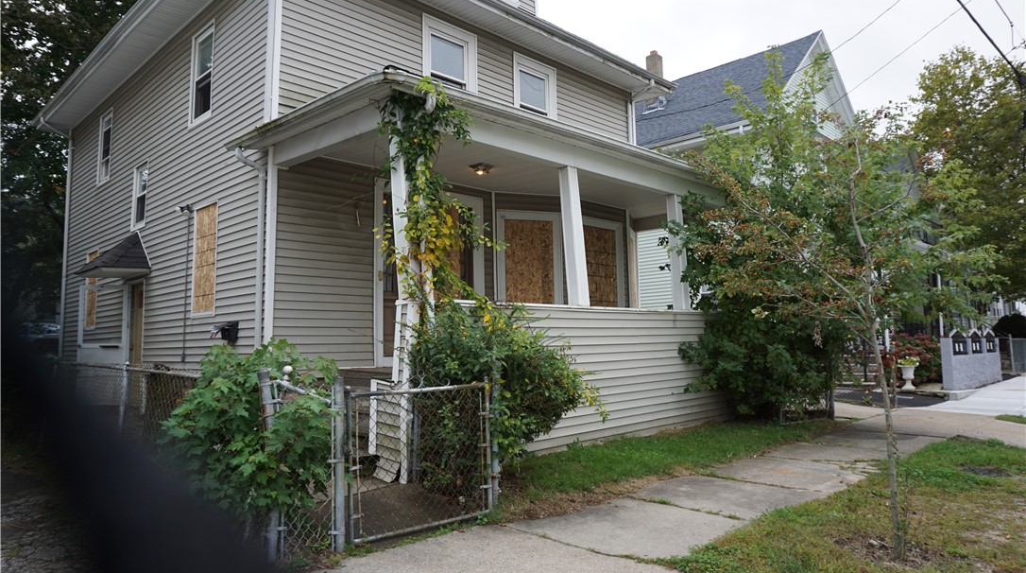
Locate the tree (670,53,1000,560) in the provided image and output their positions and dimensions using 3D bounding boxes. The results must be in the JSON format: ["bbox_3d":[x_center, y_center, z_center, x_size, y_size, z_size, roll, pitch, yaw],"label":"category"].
[{"bbox_3d":[1.882,0.134,3.979,1.521,2.714,1.638,-1,-5,0],"label":"tree"}]

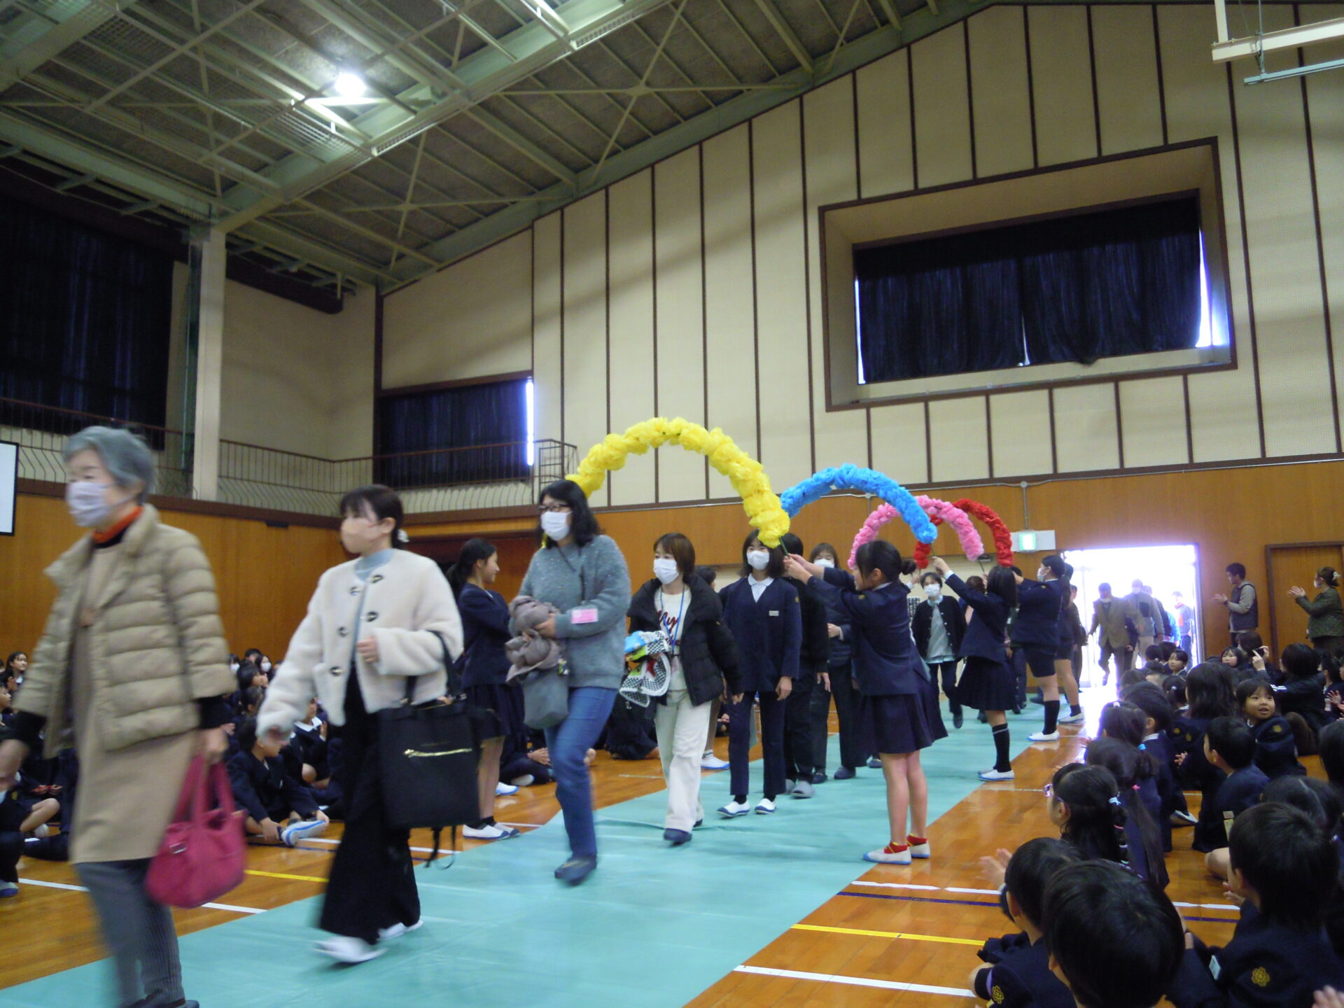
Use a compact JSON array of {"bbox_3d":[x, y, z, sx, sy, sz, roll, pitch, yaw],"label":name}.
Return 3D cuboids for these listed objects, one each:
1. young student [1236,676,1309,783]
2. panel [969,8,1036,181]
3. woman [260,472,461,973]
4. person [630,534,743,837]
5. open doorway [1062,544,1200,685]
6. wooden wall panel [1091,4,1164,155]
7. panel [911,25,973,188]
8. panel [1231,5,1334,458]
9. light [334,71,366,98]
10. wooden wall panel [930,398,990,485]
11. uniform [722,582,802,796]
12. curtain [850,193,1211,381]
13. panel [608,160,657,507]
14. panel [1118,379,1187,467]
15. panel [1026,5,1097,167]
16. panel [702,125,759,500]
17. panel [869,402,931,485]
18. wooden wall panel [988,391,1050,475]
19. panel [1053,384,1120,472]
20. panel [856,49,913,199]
[{"bbox_3d":[3.195,1.285,5.850,0.430,0.670,0.360,0,-7,-9],"label":"young student"},{"bbox_3d":[5.338,-6.718,17.641,0.892,2.893,0.050,-4,-8,25],"label":"panel"},{"bbox_3d":[-1.045,0.702,3.741,0.620,1.554,0.580,-5,-8,28],"label":"woman"},{"bbox_3d":[0.061,0.927,5.500,0.520,1.520,0.400,-4,-7,25],"label":"person"},{"bbox_3d":[6.795,1.718,16.027,1.837,2.136,0.150,-4,-8,25],"label":"open doorway"},{"bbox_3d":[6.669,-6.196,15.922,0.854,2.099,0.050,-4,-7,25],"label":"wooden wall panel"},{"bbox_3d":[4.478,-6.600,18.038,0.896,2.746,0.050,-4,-8,25],"label":"panel"},{"bbox_3d":[8.324,-3.875,14.902,0.869,6.507,0.050,-4,-7,25],"label":"panel"},{"bbox_3d":[-4.517,-5.888,15.260,0.360,0.300,0.360,-1,-7,0],"label":"light"},{"bbox_3d":[4.585,-1.029,17.343,0.909,1.333,0.050,-4,-8,25],"label":"wooden wall panel"},{"bbox_3d":[0.495,1.028,6.100,0.430,1.240,0.260,-2,-7,11],"label":"uniform"},{"bbox_3d":[5.627,-3.443,17.830,5.427,2.432,0.200,-4,-7,25],"label":"curtain"},{"bbox_3d":[-0.708,-2.933,19.022,0.921,5.935,0.050,-4,-7,25],"label":"panel"},{"bbox_3d":[7.155,-1.215,16.138,0.879,1.331,0.050,-4,-8,25],"label":"panel"},{"bbox_3d":[6.194,-6.720,17.233,0.899,2.762,0.050,-4,-8,25],"label":"panel"},{"bbox_3d":[0.965,-3.285,18.278,0.908,6.394,0.050,-4,-7,25],"label":"panel"},{"bbox_3d":[3.712,-0.965,17.753,0.910,1.323,0.050,-4,-8,25],"label":"panel"},{"bbox_3d":[5.448,-1.093,16.939,0.912,1.335,0.050,-4,-8,25],"label":"wooden wall panel"},{"bbox_3d":[5.980,-1.086,15.701,0.877,1.217,0.050,-4,-7,25],"label":"panel"},{"bbox_3d":[3.611,-6.426,18.432,0.914,2.503,0.050,-4,-8,25],"label":"panel"}]

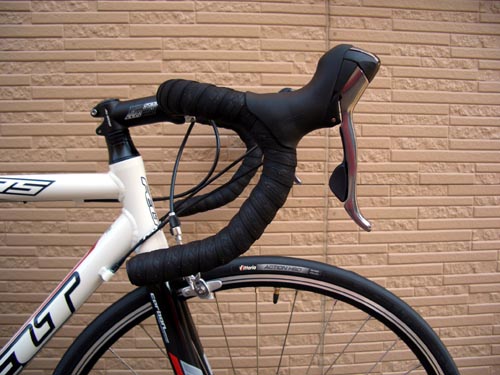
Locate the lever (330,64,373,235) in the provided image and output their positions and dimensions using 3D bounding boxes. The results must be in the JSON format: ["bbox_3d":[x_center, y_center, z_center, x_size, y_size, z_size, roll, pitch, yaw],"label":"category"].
[{"bbox_3d":[0.094,-0.035,0.467,0.038,0.152,0.029,0,6,-3],"label":"lever"}]

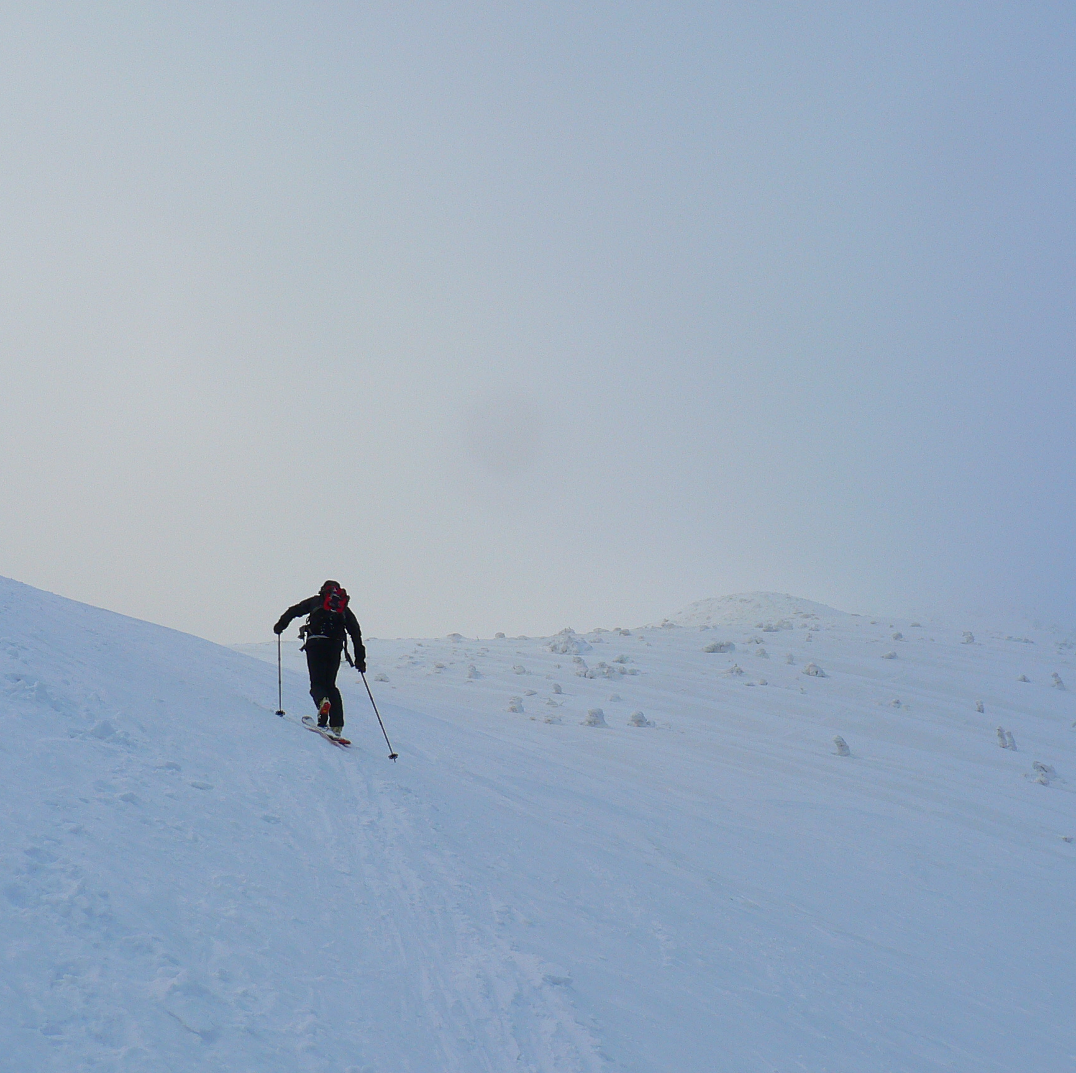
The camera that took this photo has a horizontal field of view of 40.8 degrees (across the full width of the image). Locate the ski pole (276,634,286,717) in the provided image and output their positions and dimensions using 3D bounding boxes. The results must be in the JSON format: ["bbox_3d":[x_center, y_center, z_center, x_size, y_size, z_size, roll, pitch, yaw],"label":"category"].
[{"bbox_3d":[-2.805,1.479,15.750,0.110,1.040,0.110,2,-19,-17],"label":"ski pole"}]

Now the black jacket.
[{"bbox_3d":[-2.366,0.989,15.700,0.880,0.680,0.450,2,-15,-17],"label":"black jacket"}]

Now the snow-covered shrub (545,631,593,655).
[{"bbox_3d":[1.275,4.404,60.000,1.850,1.050,1.550,0,-7,0],"label":"snow-covered shrub"}]

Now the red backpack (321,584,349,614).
[{"bbox_3d":[-2.181,0.685,15.550,0.280,0.360,0.220,2,-25,-17],"label":"red backpack"}]

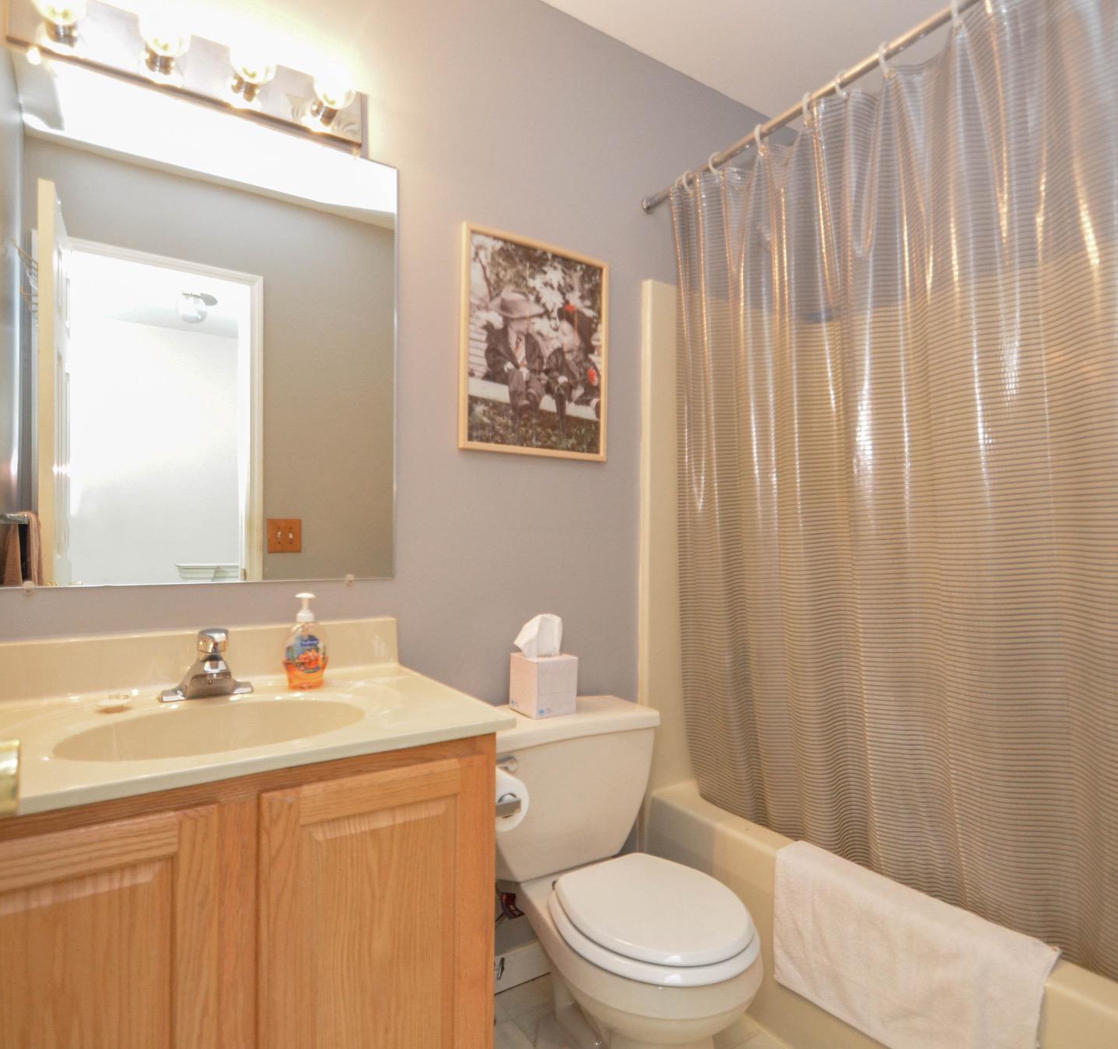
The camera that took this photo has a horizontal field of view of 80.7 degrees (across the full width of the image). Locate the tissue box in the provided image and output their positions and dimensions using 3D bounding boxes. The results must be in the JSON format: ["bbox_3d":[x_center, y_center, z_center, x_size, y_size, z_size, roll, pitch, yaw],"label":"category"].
[{"bbox_3d":[-0.035,0.385,1.586,0.116,0.129,0.110,1,-1,-32],"label":"tissue box"}]

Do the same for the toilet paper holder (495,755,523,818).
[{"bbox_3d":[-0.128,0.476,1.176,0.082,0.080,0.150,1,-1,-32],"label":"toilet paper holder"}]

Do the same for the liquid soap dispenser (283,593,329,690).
[{"bbox_3d":[-0.478,0.217,1.238,0.082,0.175,0.055,1,-1,-29],"label":"liquid soap dispenser"}]

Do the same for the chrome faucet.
[{"bbox_3d":[-0.610,0.244,1.153,0.147,0.119,0.130,1,-1,-32],"label":"chrome faucet"}]

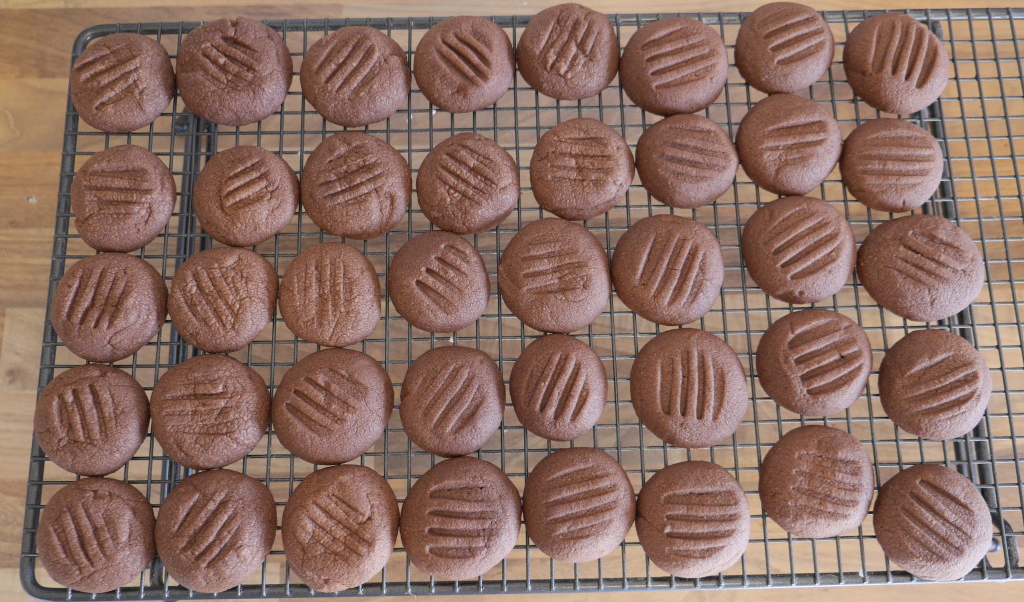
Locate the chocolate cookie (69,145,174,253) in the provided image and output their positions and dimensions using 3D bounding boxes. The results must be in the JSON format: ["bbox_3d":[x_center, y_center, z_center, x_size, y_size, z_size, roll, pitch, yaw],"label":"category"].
[{"bbox_3d":[-0.178,-0.047,0.405,0.047,0.015,0.050,-1,77,-1],"label":"chocolate cookie"}]

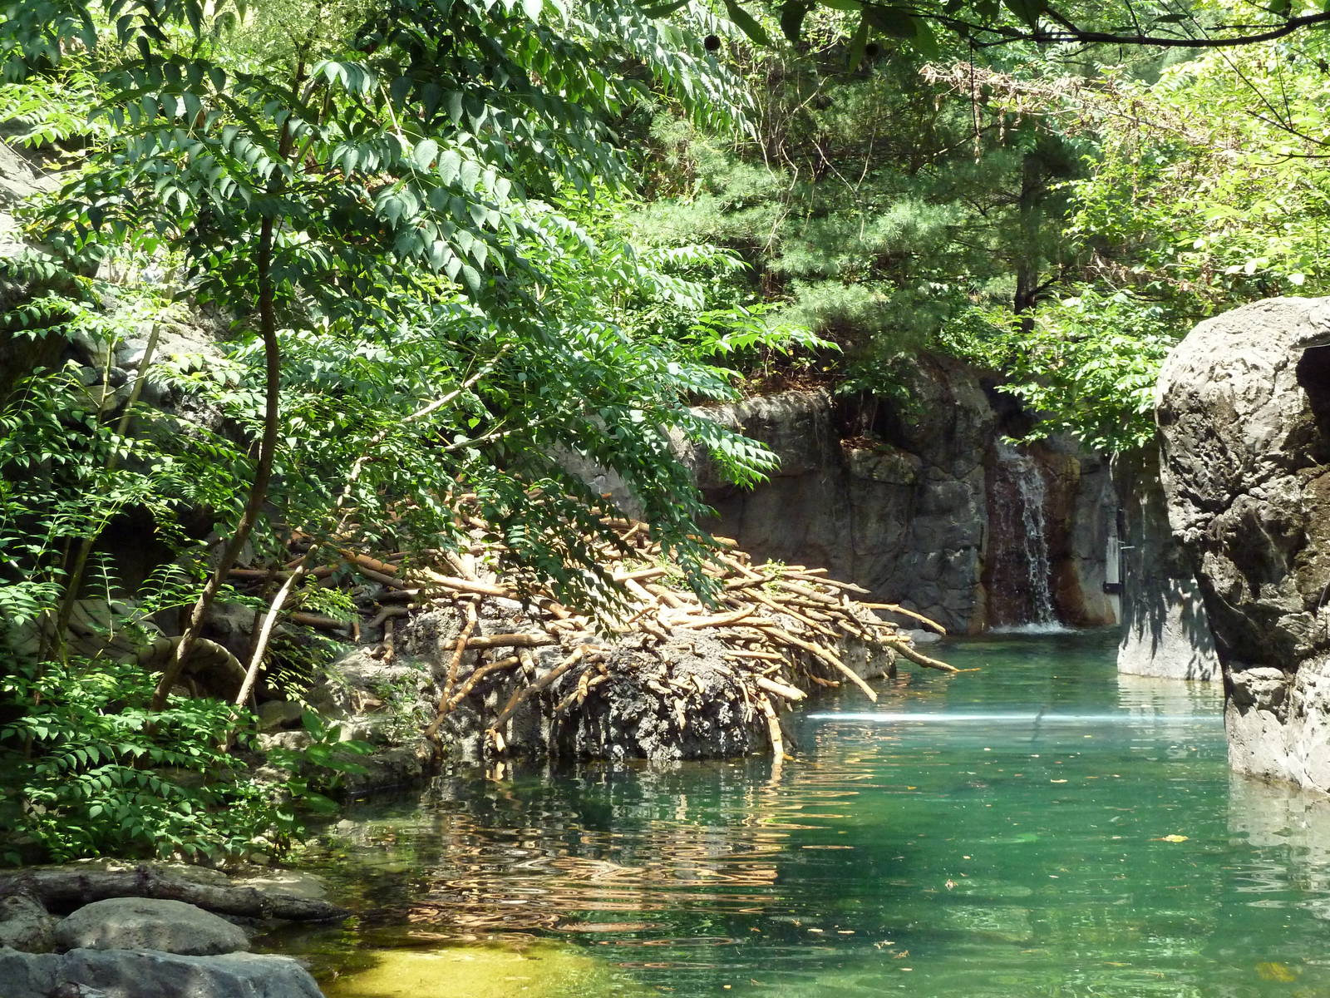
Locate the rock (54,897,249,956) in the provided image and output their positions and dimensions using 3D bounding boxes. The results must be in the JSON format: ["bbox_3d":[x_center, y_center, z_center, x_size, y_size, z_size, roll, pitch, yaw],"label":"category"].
[{"bbox_3d":[-1.696,1.425,7.500,0.630,0.200,0.420,0,3,-6],"label":"rock"}]

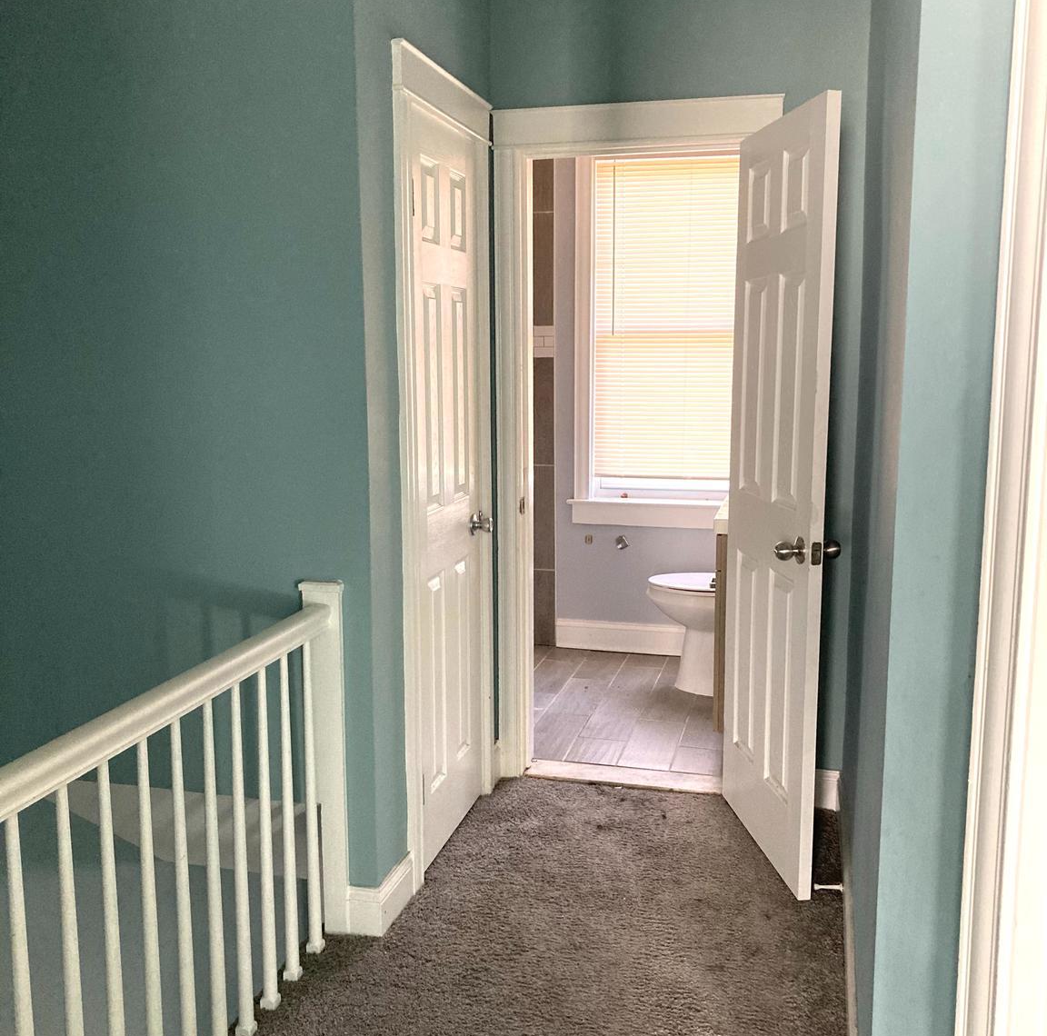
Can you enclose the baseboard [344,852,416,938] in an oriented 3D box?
[{"bbox_3d":[-0.360,0.954,2.878,0.089,0.112,0.247,2,9,14],"label":"baseboard"}]

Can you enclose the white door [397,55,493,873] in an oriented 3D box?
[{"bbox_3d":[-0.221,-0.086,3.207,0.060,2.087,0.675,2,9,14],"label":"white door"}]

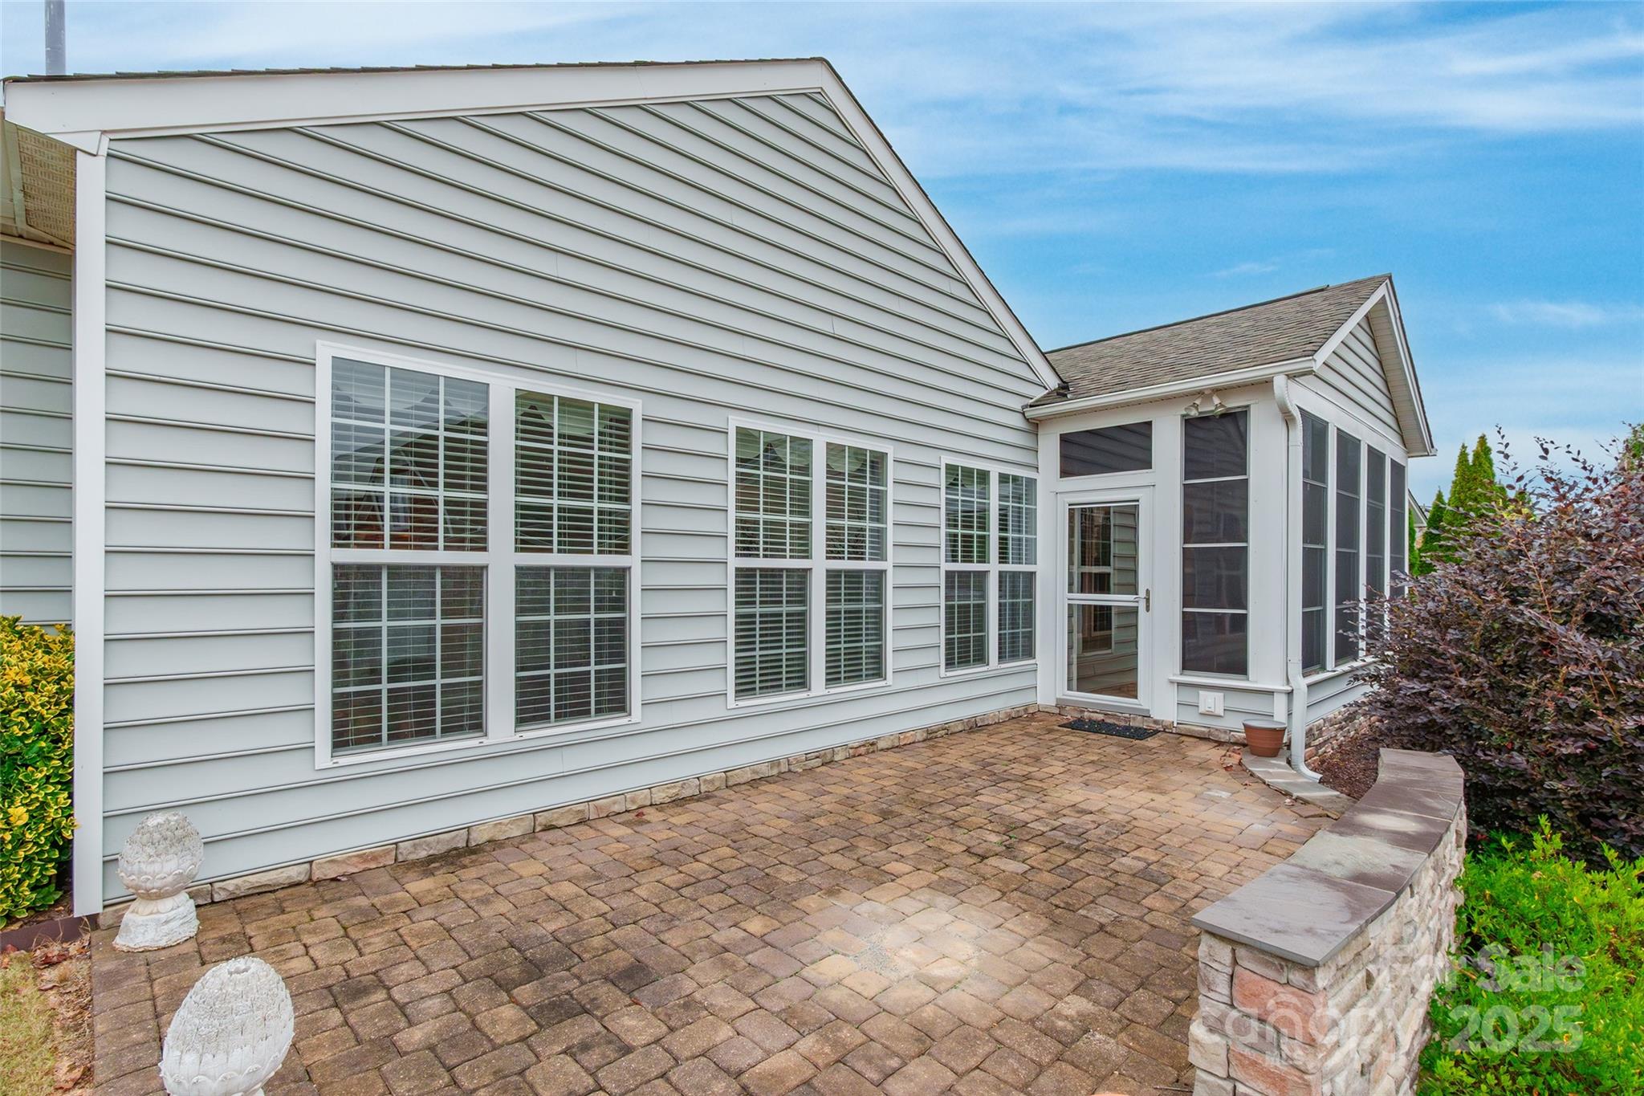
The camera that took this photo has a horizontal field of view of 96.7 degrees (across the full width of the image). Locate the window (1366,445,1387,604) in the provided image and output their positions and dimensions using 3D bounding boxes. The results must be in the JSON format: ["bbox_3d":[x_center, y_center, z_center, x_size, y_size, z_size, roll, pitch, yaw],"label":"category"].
[{"bbox_3d":[5.900,-0.030,7.755,0.960,2.020,0.070,1,-1,-43],"label":"window"}]

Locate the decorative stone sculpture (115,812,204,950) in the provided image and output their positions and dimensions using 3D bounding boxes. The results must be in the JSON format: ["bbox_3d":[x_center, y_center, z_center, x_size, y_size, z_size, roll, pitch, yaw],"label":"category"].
[{"bbox_3d":[-2.480,1.214,2.737,0.225,0.440,0.225,1,-1,-43],"label":"decorative stone sculpture"}]

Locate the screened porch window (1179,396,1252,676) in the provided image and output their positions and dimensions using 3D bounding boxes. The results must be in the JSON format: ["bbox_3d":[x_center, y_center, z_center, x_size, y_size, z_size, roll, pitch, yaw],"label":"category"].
[{"bbox_3d":[3.273,-0.028,6.072,0.070,2.224,0.533,1,-1,-43],"label":"screened porch window"}]

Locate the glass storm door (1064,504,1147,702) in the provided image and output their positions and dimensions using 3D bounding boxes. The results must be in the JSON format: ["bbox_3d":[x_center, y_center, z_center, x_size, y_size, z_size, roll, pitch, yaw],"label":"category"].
[{"bbox_3d":[2.584,0.475,6.735,0.055,1.880,0.820,1,-1,-43],"label":"glass storm door"}]

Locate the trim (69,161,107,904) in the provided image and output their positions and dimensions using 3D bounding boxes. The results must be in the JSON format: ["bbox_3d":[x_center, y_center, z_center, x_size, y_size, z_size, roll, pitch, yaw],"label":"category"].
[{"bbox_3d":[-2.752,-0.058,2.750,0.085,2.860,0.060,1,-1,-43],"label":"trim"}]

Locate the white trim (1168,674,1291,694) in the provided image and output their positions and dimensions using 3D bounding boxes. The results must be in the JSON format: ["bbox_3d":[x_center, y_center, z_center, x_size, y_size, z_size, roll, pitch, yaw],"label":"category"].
[{"bbox_3d":[3.285,1.108,5.955,0.065,0.050,0.910,1,-1,-43],"label":"white trim"}]

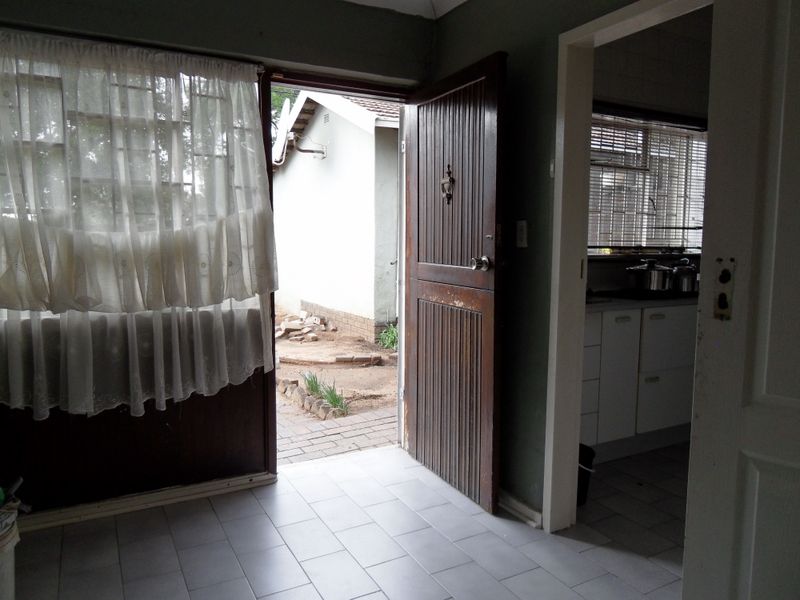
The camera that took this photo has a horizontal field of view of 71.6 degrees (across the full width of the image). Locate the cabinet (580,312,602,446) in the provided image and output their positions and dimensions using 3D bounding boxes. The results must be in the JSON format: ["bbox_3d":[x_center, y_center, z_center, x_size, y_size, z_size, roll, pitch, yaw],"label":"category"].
[{"bbox_3d":[0.738,0.417,3.115,0.450,0.730,0.570,-3,6,-29],"label":"cabinet"}]

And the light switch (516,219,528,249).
[{"bbox_3d":[0.536,-0.289,2.449,0.013,0.118,0.070,-3,6,-29],"label":"light switch"}]

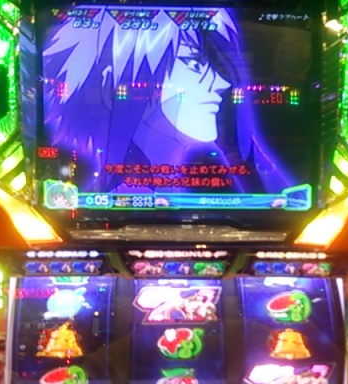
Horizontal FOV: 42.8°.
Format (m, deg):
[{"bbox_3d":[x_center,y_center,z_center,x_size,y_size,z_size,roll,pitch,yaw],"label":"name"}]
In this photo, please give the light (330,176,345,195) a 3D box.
[{"bbox_3d":[0.157,-0.006,0.425,0.014,0.018,0.008,0,0,0],"label":"light"}]

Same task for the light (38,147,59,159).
[{"bbox_3d":[-0.123,-0.039,0.435,0.019,0.011,0.006,0,0,0],"label":"light"}]

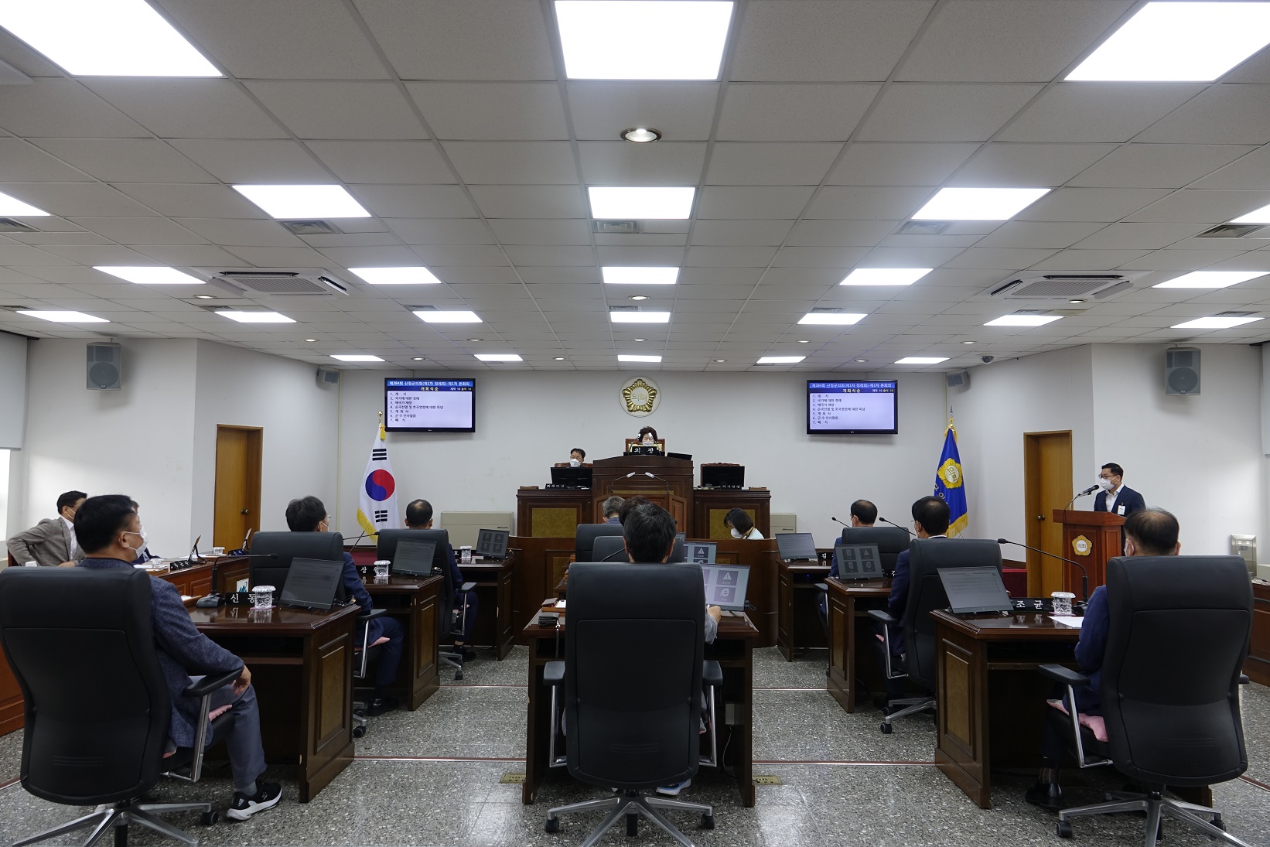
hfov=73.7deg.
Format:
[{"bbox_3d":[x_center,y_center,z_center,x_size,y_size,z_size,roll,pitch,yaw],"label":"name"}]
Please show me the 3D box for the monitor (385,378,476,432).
[{"bbox_3d":[-3.030,-0.263,12.544,1.340,0.800,0.080,0,0,0],"label":"monitor"}]

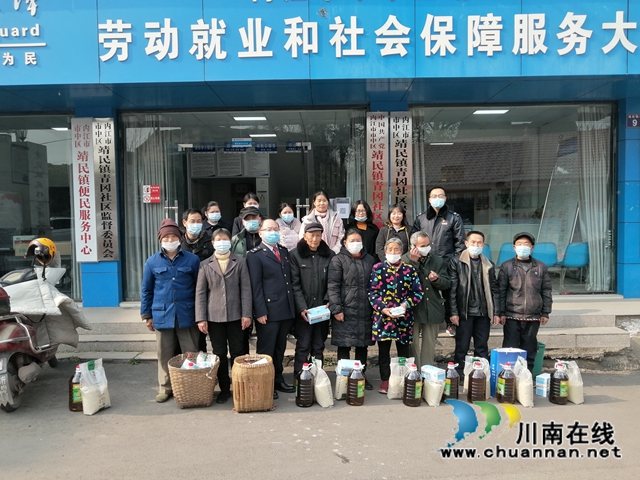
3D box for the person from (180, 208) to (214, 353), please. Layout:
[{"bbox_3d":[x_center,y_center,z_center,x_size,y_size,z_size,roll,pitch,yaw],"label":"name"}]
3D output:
[{"bbox_3d":[-1.222,0.553,5.033,0.500,1.670,0.300,-1,4,-4],"label":"person"}]

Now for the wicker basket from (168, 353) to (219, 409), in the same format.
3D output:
[{"bbox_3d":[-1.112,1.240,4.407,0.450,0.360,0.430,-1,2,0],"label":"wicker basket"}]

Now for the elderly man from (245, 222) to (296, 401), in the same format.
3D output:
[{"bbox_3d":[-0.458,0.609,4.627,0.460,1.599,0.300,-2,5,-22],"label":"elderly man"}]

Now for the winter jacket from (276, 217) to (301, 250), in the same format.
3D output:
[{"bbox_3d":[-0.368,0.061,5.928,0.460,0.680,0.280,-1,2,-3],"label":"winter jacket"}]

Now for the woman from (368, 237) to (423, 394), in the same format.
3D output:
[{"bbox_3d":[0.724,0.699,4.789,0.510,1.470,0.360,-1,3,4],"label":"woman"}]

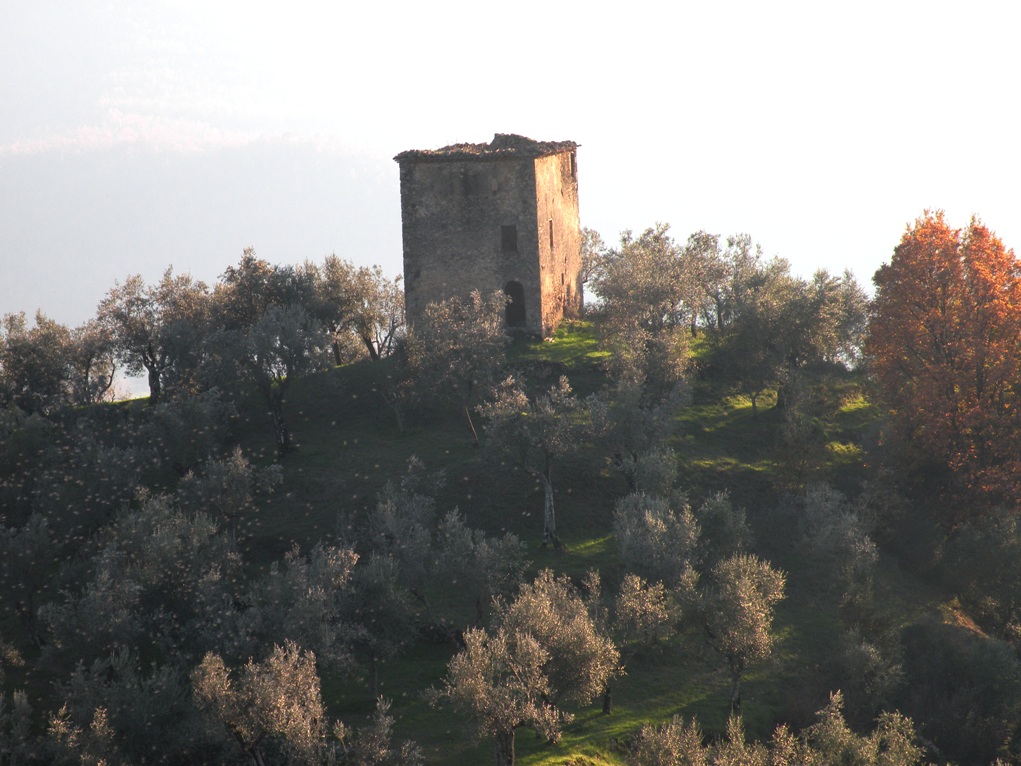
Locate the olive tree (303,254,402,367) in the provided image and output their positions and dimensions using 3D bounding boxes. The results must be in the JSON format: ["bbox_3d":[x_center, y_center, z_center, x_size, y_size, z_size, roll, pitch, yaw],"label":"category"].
[{"bbox_3d":[-7.200,-3.320,174.500,4.580,4.900,4.580,-2,6,0],"label":"olive tree"}]

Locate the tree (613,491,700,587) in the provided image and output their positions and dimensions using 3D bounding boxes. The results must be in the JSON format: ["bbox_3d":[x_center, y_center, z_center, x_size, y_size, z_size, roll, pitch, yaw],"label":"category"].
[{"bbox_3d":[5.870,6.530,153.000,3.470,4.380,3.470,-2,6,0],"label":"tree"}]

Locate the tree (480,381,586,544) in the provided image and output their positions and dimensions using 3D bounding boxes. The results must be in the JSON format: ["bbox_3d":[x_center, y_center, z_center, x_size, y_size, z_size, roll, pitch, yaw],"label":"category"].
[{"bbox_3d":[0.990,3.280,157.000,4.370,7.030,4.370,-2,6,0],"label":"tree"}]

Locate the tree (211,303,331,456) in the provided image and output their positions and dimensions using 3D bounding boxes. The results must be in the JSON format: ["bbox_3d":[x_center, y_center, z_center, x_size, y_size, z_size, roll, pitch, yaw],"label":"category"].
[{"bbox_3d":[-10.580,-0.150,167.000,5.250,6.690,5.250,-2,6,0],"label":"tree"}]

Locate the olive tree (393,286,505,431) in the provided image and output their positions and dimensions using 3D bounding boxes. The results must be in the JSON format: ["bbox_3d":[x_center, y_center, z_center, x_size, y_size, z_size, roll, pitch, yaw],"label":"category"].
[{"bbox_3d":[-2.570,-0.850,166.000,4.870,6.480,4.870,-2,6,0],"label":"olive tree"}]

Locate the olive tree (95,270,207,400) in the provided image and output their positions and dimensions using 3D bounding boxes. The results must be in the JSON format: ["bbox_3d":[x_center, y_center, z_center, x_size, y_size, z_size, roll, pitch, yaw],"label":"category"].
[{"bbox_3d":[-16.230,-2.110,173.000,4.900,6.120,4.900,-2,6,0],"label":"olive tree"}]

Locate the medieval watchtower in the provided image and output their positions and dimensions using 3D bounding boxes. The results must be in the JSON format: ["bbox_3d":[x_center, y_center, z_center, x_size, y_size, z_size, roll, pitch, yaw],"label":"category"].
[{"bbox_3d":[-0.830,-7.080,177.600,7.040,9.210,7.070,0,7,18],"label":"medieval watchtower"}]

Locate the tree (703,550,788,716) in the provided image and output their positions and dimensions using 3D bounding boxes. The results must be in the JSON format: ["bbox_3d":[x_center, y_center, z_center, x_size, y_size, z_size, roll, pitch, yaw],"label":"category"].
[{"bbox_3d":[9.040,9.640,147.000,3.180,6.120,3.180,-2,6,0],"label":"tree"}]

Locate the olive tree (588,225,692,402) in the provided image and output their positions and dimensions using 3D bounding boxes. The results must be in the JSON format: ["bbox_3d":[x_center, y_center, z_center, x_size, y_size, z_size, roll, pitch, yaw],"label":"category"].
[{"bbox_3d":[5.710,-2.980,167.000,4.470,7.860,4.470,-2,6,0],"label":"olive tree"}]

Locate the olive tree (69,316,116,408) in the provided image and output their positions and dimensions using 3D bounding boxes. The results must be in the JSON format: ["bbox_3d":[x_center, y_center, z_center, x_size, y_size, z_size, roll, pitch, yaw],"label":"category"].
[{"bbox_3d":[-19.110,-0.940,174.000,2.330,3.980,2.600,-2,6,0],"label":"olive tree"}]

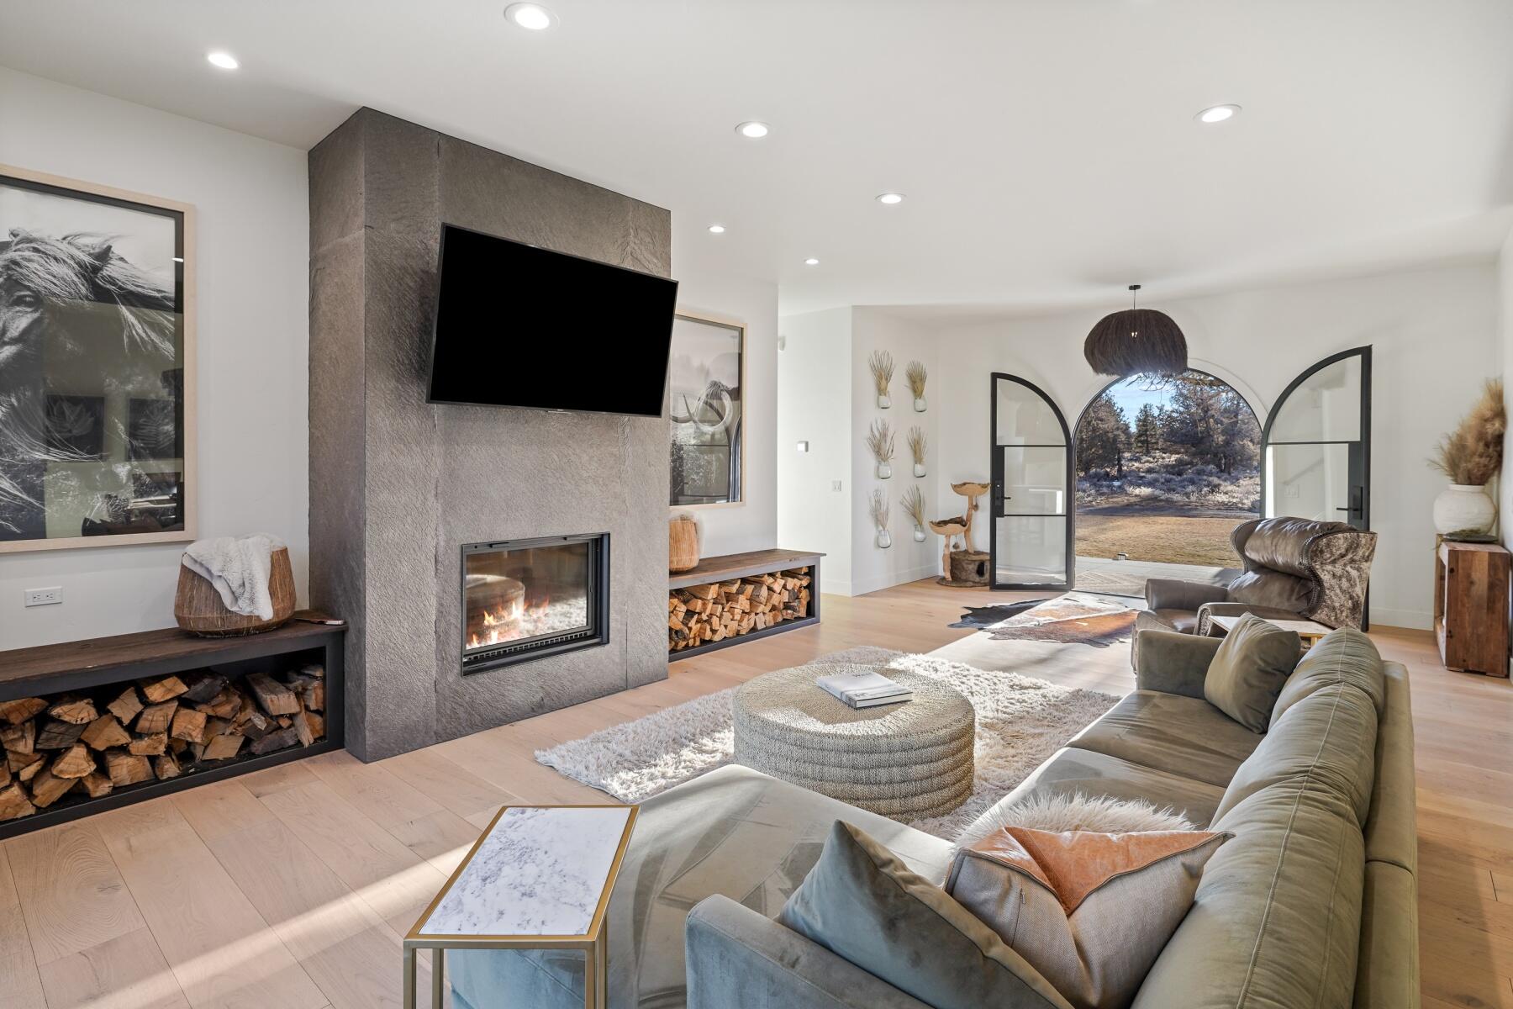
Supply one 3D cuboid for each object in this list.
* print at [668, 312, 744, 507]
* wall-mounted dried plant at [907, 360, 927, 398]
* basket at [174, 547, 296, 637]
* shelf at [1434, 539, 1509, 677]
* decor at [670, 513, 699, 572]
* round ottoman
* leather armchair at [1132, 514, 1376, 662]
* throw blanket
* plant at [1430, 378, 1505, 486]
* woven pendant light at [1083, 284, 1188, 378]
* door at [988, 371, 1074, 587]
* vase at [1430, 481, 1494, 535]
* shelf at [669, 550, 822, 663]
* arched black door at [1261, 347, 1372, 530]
[{"bbox_3d":[-0.500,-0.762,5.864,0.050,1.615,1.180,2,3,43],"label":"print"},{"bbox_3d":[1.859,-1.457,8.290,0.160,0.460,0.250,1,2,42],"label":"wall-mounted dried plant"},{"bbox_3d":[-2.515,0.413,3.462,0.475,0.385,0.475,2,3,43],"label":"basket"},{"bbox_3d":[5.220,0.693,5.225,0.290,0.820,1.260,2,3,42],"label":"shelf"},{"bbox_3d":[-0.640,0.310,5.455,0.420,0.375,0.420,0,2,0],"label":"decor"},{"bbox_3d":[0.428,1.025,3.220,1.060,0.355,1.060,0,2,0],"label":"round ottoman"},{"bbox_3d":[2.790,0.610,4.170,0.950,1.090,0.840,0,2,15],"label":"leather armchair"},{"bbox_3d":[-2.478,0.340,3.380,0.380,0.360,0.340,-2,2,-44],"label":"throw blanket"},{"bbox_3d":[5.460,-0.556,5.468,0.400,0.830,0.440,2,3,42],"label":"plant"},{"bbox_3d":[3.510,-1.603,6.620,0.840,0.860,0.840,1,2,41],"label":"woven pendant light"},{"bbox_3d":[3.015,-0.249,7.800,0.900,2.380,0.060,0,2,5],"label":"door"},{"bbox_3d":[5.500,0.060,5.556,0.345,0.405,0.345,2,3,42],"label":"vase"},{"bbox_3d":[-0.258,0.768,5.723,0.540,0.600,1.920,1,2,43],"label":"shelf"},{"bbox_3d":[4.902,-0.150,6.289,0.060,2.390,0.890,-1,3,-19],"label":"arched black door"}]

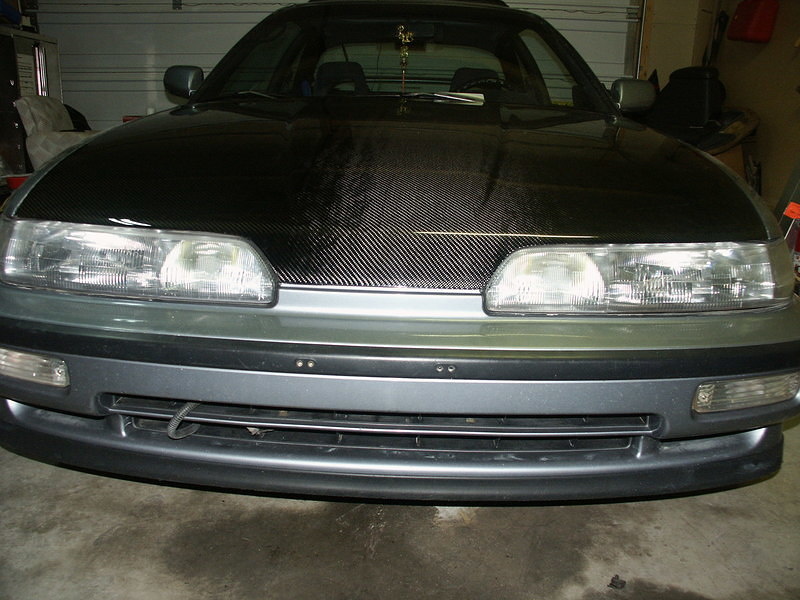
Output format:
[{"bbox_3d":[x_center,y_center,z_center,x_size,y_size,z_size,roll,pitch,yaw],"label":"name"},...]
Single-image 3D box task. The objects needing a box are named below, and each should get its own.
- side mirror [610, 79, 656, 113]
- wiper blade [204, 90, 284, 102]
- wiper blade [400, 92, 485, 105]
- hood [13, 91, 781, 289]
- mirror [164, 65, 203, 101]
[{"bbox_3d":[0.893,-0.784,2.570,0.175,0.122,0.115,2,16,1],"label":"side mirror"},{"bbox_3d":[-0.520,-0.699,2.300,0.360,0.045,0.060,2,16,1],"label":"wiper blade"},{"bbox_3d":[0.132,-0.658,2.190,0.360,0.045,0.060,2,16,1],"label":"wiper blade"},{"bbox_3d":[-0.007,-0.328,1.657,1.450,0.290,1.200,2,16,1],"label":"hood"},{"bbox_3d":[-0.831,-0.840,2.601,0.175,0.122,0.115,2,16,1],"label":"mirror"}]

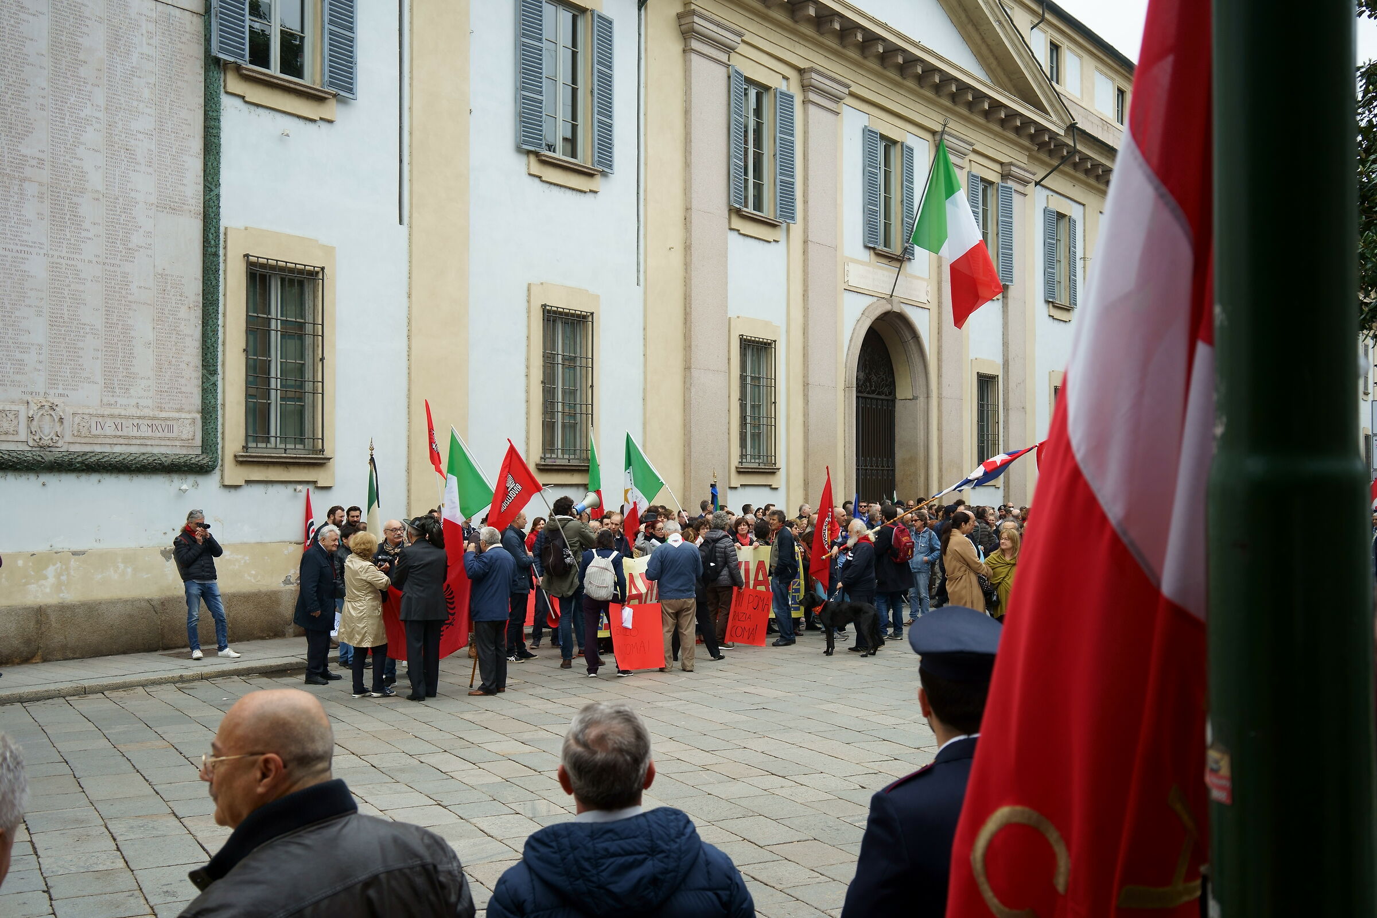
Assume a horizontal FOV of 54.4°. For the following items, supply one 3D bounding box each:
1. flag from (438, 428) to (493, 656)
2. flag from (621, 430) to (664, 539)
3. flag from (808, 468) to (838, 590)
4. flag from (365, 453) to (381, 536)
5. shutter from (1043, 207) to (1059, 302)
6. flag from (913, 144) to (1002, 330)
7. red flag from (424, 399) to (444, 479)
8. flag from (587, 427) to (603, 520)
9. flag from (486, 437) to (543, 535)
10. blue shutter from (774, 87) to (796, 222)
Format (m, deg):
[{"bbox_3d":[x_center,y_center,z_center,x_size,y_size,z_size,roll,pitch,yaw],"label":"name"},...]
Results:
[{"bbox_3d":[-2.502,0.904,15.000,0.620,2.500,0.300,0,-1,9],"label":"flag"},{"bbox_3d":[-0.614,0.399,18.400,0.600,1.500,0.220,0,-1,-9],"label":"flag"},{"bbox_3d":[1.826,0.917,18.100,0.370,1.570,0.240,0,-1,9],"label":"flag"},{"bbox_3d":[-3.775,0.476,16.000,0.260,1.120,0.220,0,-1,-11],"label":"flag"},{"bbox_3d":[10.312,-5.823,38.126,0.070,2.650,0.600,-1,-2,43],"label":"shutter"},{"bbox_3d":[6.016,-5.052,30.000,2.050,4.150,0.600,0,-1,22],"label":"flag"},{"bbox_3d":[-3.289,-0.250,17.300,0.280,1.070,0.220,0,-1,22],"label":"red flag"},{"bbox_3d":[-1.286,0.268,18.500,0.260,1.350,0.250,0,-1,-17],"label":"flag"},{"bbox_3d":[-1.960,0.310,15.100,0.640,1.050,0.200,0,-1,-6],"label":"flag"},{"bbox_3d":[1.993,-6.121,27.102,0.070,2.620,0.580,-1,-2,45],"label":"blue shutter"}]

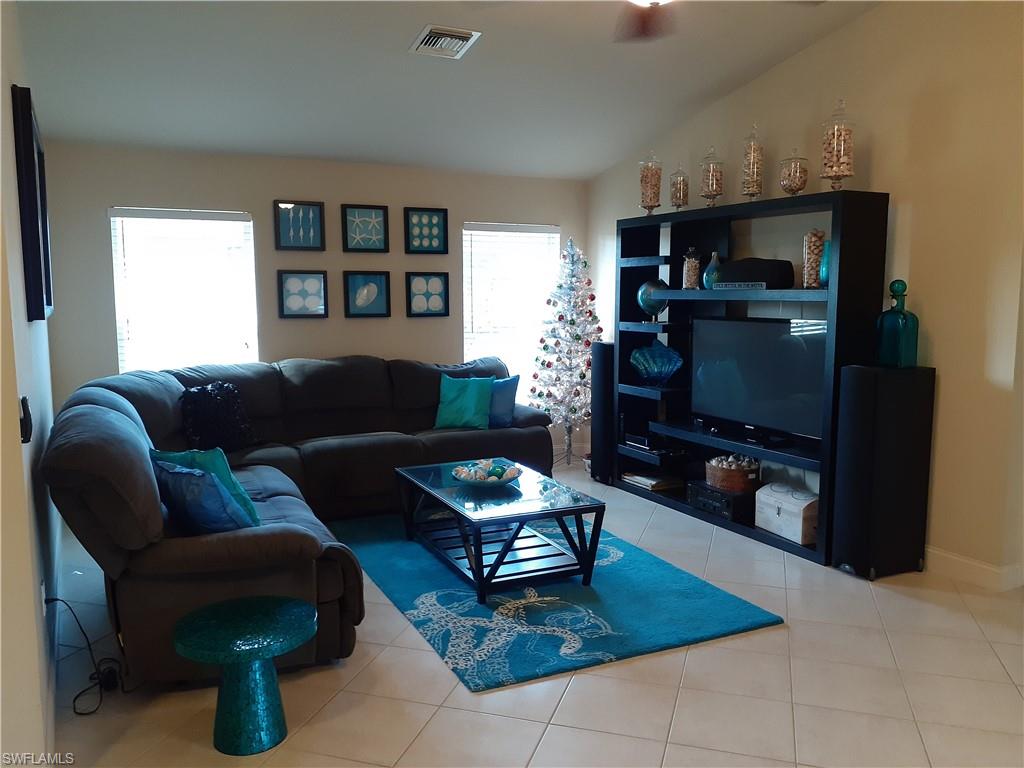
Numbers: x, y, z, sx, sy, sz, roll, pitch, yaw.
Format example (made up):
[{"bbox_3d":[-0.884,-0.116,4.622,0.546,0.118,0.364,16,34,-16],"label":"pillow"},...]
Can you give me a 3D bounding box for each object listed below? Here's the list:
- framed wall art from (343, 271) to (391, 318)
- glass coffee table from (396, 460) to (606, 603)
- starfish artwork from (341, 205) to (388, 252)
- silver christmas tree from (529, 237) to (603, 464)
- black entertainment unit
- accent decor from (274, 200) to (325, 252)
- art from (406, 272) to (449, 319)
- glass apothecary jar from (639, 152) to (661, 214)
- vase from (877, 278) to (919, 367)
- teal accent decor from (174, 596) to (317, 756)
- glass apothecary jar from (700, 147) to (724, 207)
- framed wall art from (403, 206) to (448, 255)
[{"bbox_3d":[-1.145,-0.707,6.319,0.366,0.362,0.030,-4,7,-27],"label":"framed wall art"},{"bbox_3d":[-0.113,0.759,4.366,0.703,0.429,1.228,-3,7,-25],"label":"glass coffee table"},{"bbox_3d":[-1.132,-1.197,6.174,0.359,0.357,0.036,-3,7,-27],"label":"starfish artwork"},{"bbox_3d":[0.483,-0.262,6.767,0.740,1.948,0.740,0,6,0],"label":"silver christmas tree"},{"bbox_3d":[1.407,-0.116,5.208,0.355,1.996,2.034,-3,7,-27],"label":"black entertainment unit"},{"bbox_3d":[-1.577,-1.174,5.950,0.358,0.359,0.036,-3,7,-27],"label":"accent decor"},{"bbox_3d":[-0.681,-0.718,6.456,0.356,0.357,0.036,-3,7,-27],"label":"art"},{"bbox_3d":[1.027,-1.471,5.925,0.172,0.508,0.172,0,7,0],"label":"glass apothecary jar"},{"bbox_3d":[1.991,-0.308,4.119,0.143,0.452,0.143,-3,7,-27],"label":"vase"},{"bbox_3d":[-0.889,1.003,2.708,0.452,0.405,0.452,-4,7,-27],"label":"teal accent decor"},{"bbox_3d":[1.311,-1.341,5.252,0.155,0.430,0.155,0,6,0],"label":"glass apothecary jar"},{"bbox_3d":[-0.698,-1.241,6.489,0.366,0.362,0.030,-4,7,-27],"label":"framed wall art"}]

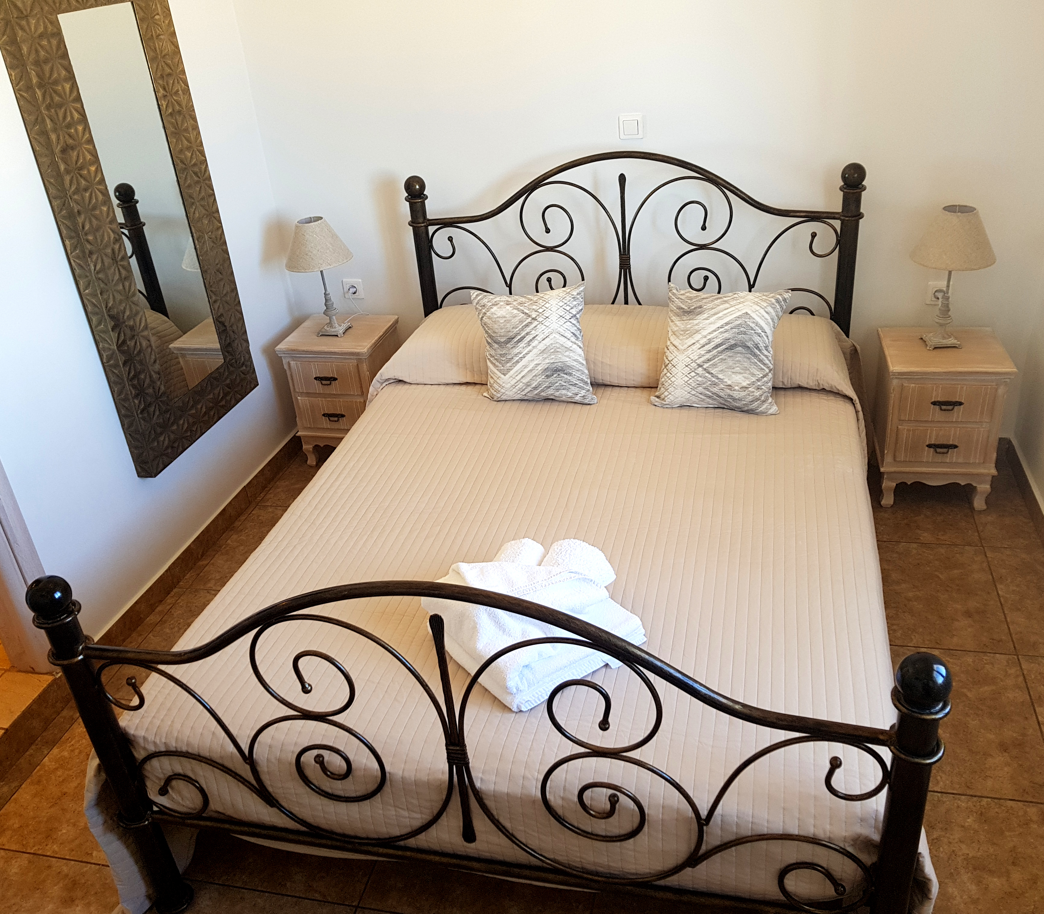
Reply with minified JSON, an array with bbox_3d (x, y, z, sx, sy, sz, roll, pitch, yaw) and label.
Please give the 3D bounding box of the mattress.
[{"bbox_3d":[0.145,0.169,2.532,1.490,0.250,1.970,3,31,14],"label":"mattress"}]

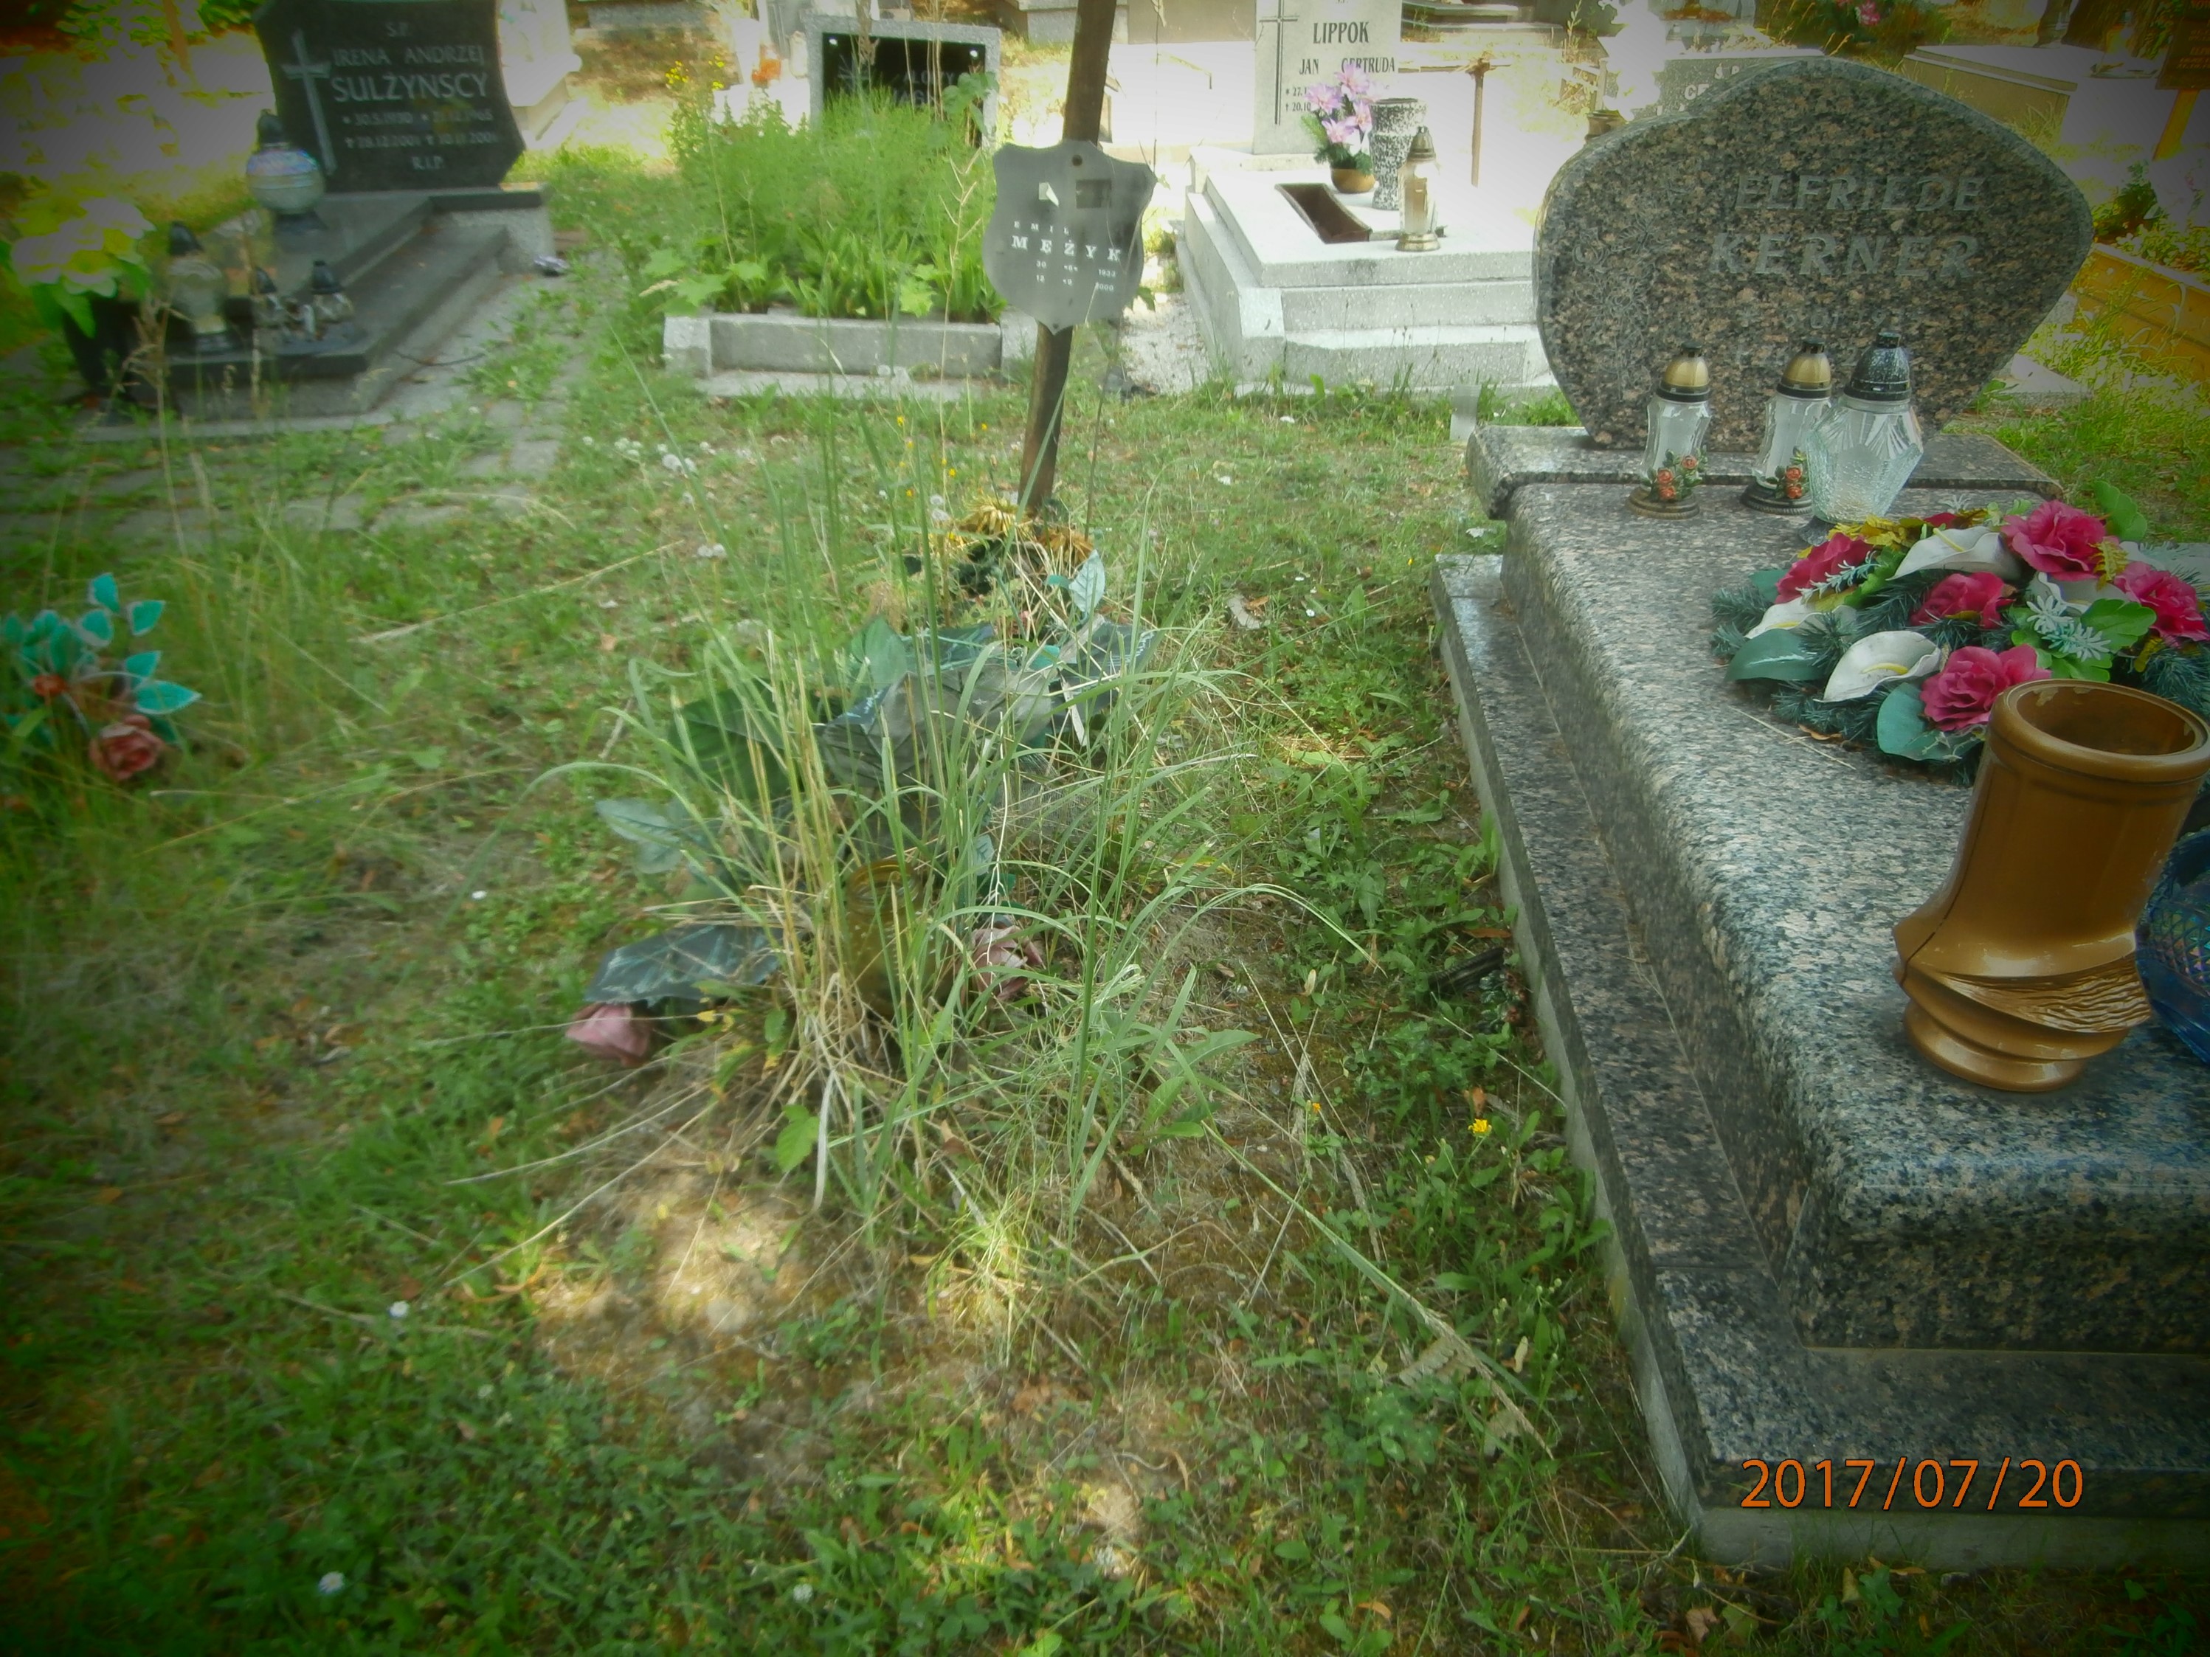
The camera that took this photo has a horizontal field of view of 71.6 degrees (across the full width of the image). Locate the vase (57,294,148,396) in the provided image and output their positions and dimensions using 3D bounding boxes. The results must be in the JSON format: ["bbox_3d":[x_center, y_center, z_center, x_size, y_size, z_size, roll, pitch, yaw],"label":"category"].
[{"bbox_3d":[-2.651,-1.262,4.009,0.180,0.240,0.180,-1,34,0],"label":"vase"}]

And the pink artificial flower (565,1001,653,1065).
[{"bbox_3d":[-0.600,0.248,1.853,0.100,0.072,0.085,-14,36,-19],"label":"pink artificial flower"}]

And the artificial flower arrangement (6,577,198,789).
[{"bbox_3d":[-1.593,-0.227,2.441,0.290,0.300,0.250,-23,40,-29],"label":"artificial flower arrangement"}]

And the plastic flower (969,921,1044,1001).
[{"bbox_3d":[-0.123,0.168,1.926,0.095,0.095,0.085,-3,34,-4],"label":"plastic flower"}]

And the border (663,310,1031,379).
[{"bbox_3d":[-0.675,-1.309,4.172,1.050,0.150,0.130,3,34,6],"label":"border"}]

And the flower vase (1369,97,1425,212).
[{"bbox_3d":[0.799,-1.858,4.228,0.145,0.270,0.145,-1,34,0],"label":"flower vase"}]

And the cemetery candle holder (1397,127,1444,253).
[{"bbox_3d":[0.800,-1.604,3.845,0.112,0.270,0.112,-1,34,0],"label":"cemetery candle holder"}]

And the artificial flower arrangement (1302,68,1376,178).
[{"bbox_3d":[0.670,-2.034,4.408,0.200,0.280,0.190,-1,34,0],"label":"artificial flower arrangement"}]

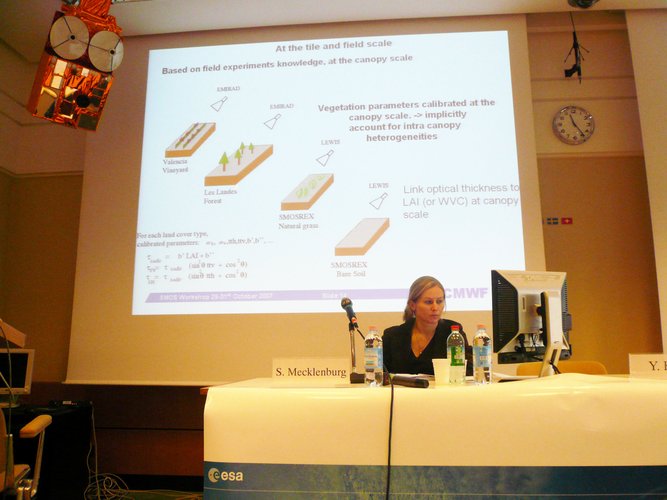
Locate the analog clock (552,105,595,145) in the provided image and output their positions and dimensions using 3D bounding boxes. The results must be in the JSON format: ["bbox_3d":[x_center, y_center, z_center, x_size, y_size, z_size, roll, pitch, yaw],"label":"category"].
[{"bbox_3d":[1.683,-0.879,3.780,0.287,0.287,0.050,-1,-10,5],"label":"analog clock"}]

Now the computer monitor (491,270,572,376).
[{"bbox_3d":[0.810,0.296,2.128,0.380,0.428,0.200,4,-11,-23],"label":"computer monitor"}]

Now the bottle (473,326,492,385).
[{"bbox_3d":[0.541,0.380,1.960,0.066,0.217,0.066,-1,-10,4],"label":"bottle"}]

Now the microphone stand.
[{"bbox_3d":[0.090,0.377,1.990,0.090,0.232,0.100,-1,-10,4],"label":"microphone stand"}]

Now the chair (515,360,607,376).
[{"bbox_3d":[1.139,0.909,2.404,0.540,0.795,0.560,-1,-10,4],"label":"chair"}]

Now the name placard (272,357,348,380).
[{"bbox_3d":[-0.086,0.464,2.090,0.293,0.090,0.080,-1,-10,4],"label":"name placard"}]

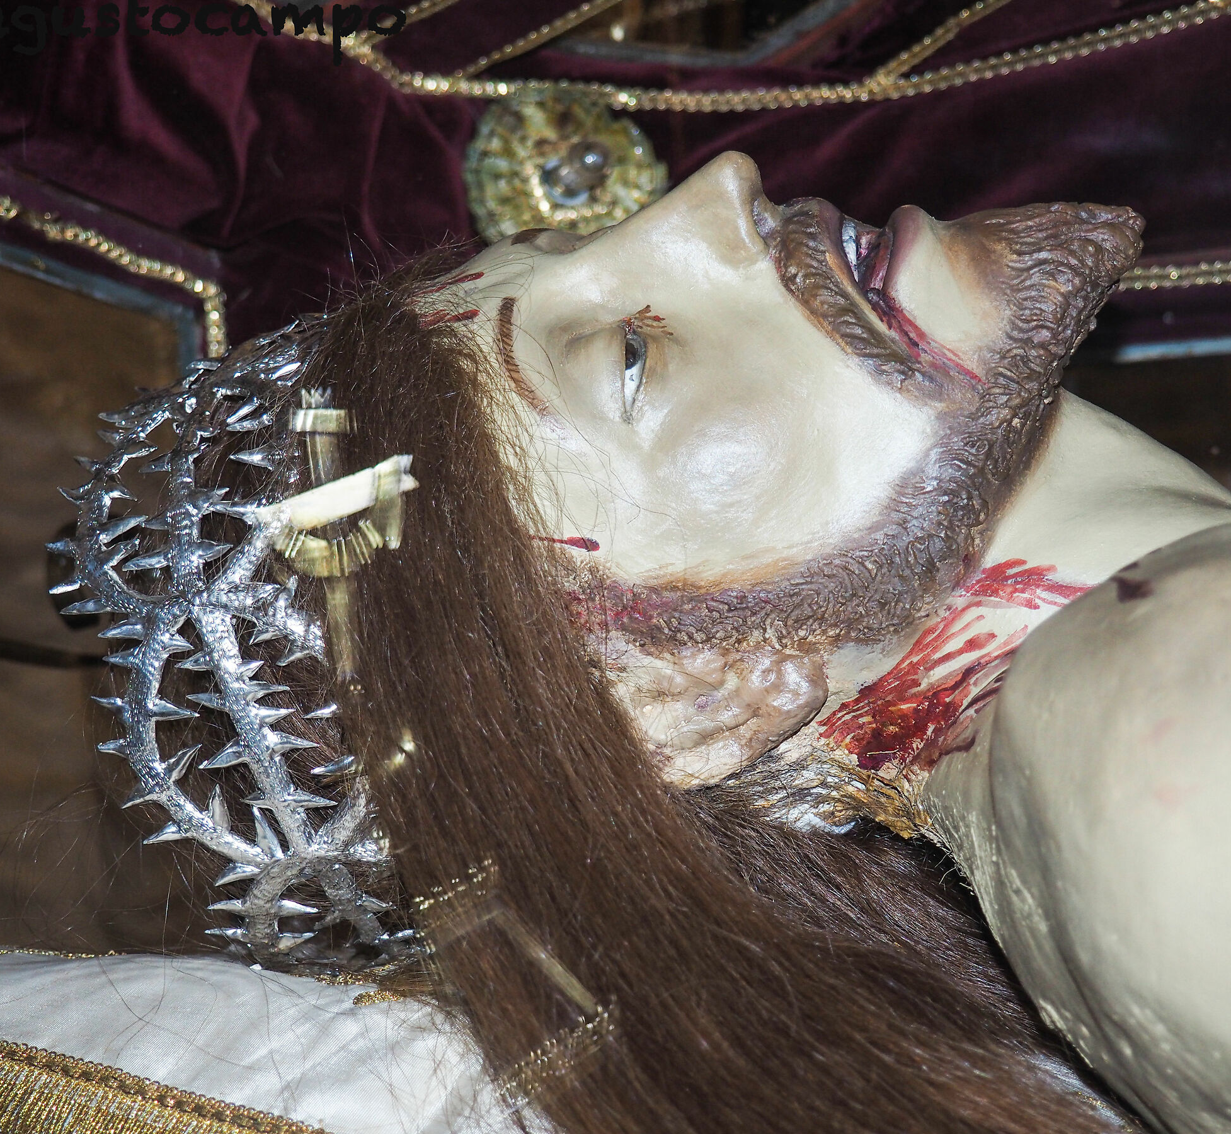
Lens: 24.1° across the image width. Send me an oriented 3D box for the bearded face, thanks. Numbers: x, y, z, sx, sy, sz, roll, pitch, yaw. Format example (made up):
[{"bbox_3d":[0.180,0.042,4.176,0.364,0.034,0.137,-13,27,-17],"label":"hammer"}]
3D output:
[{"bbox_3d":[0.046,-0.045,0.784,0.187,0.140,0.155,-1,34,0],"label":"bearded face"}]

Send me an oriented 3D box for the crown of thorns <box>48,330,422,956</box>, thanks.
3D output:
[{"bbox_3d":[-0.078,0.013,0.795,0.100,0.185,0.175,0,31,7],"label":"crown of thorns"}]

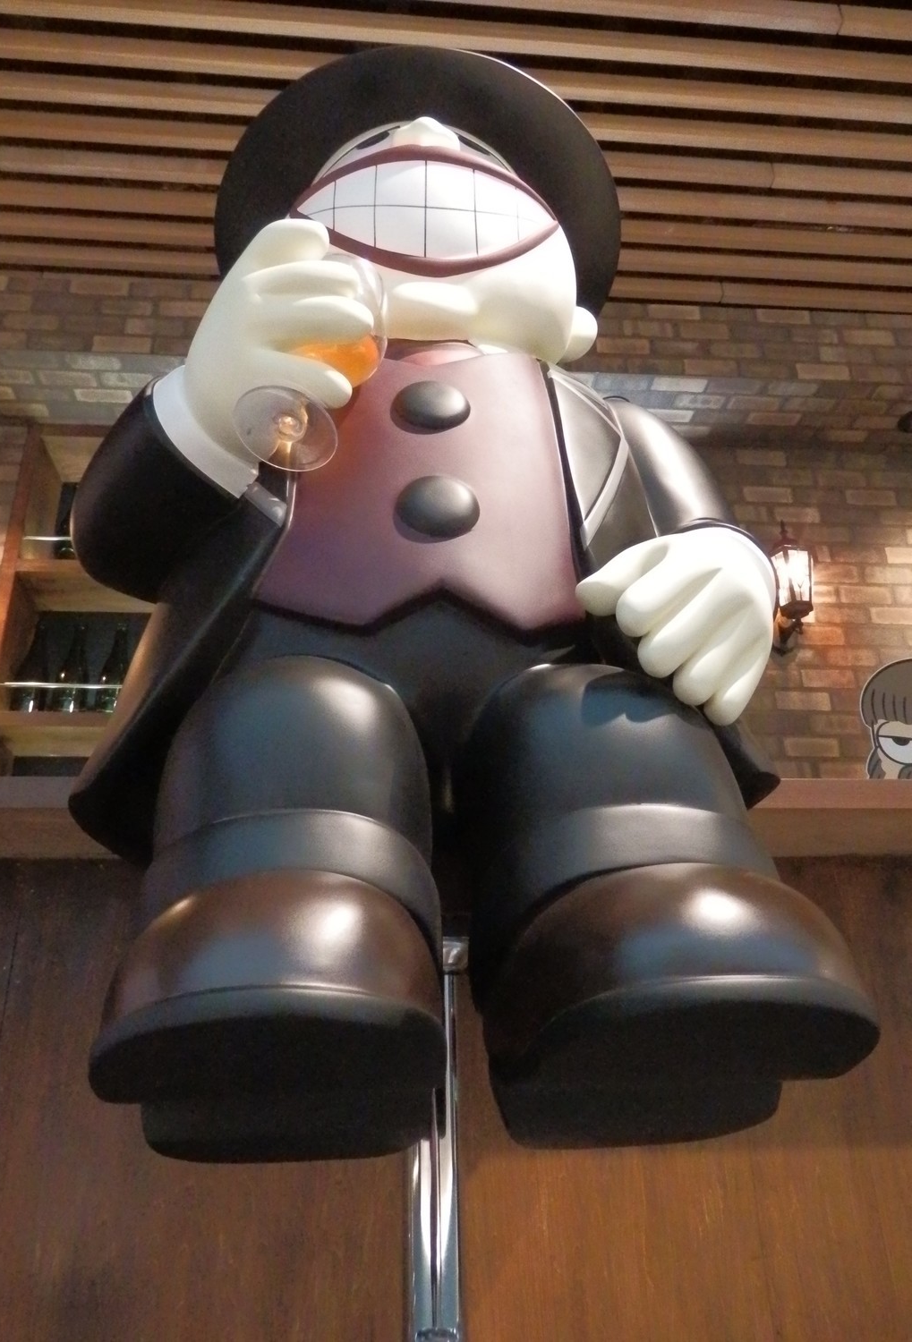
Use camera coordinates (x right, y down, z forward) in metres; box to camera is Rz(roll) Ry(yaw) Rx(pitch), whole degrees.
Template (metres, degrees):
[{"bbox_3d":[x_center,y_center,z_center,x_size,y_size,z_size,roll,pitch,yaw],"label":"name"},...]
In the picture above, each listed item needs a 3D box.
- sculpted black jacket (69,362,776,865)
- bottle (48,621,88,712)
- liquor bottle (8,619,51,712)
[{"bbox_3d":[-0.035,-0.077,0.993,0.740,0.540,0.440,1,-32,-5],"label":"sculpted black jacket"},{"bbox_3d":[-1.015,0.011,2.574,0.086,0.310,0.086,-1,-21,4],"label":"bottle"},{"bbox_3d":[-1.121,0.011,2.574,0.086,0.310,0.086,-1,-21,4],"label":"liquor bottle"}]

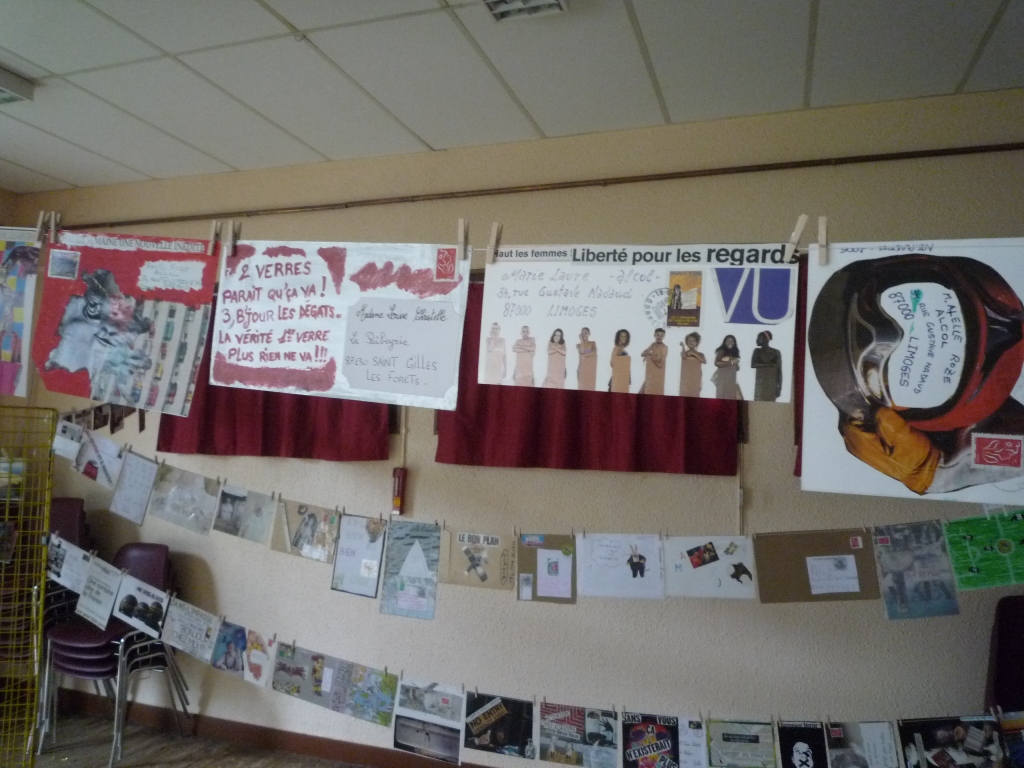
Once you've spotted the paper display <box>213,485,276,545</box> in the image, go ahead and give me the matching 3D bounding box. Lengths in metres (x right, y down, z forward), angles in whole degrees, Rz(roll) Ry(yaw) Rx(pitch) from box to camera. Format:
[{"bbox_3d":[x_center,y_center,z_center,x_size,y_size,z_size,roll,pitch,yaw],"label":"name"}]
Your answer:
[{"bbox_3d":[-0.813,0.395,2.251,0.209,0.145,0.008,9,-2,21],"label":"paper display"}]

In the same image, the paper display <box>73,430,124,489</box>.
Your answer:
[{"bbox_3d":[-1.458,0.267,2.612,0.207,0.143,0.015,21,3,19],"label":"paper display"}]

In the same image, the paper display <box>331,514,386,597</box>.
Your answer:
[{"bbox_3d":[-0.462,0.521,2.235,0.157,0.228,0.015,4,-3,19],"label":"paper display"}]

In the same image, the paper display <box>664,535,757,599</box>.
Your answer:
[{"bbox_3d":[0.492,0.459,1.853,0.212,0.152,0.015,-5,-6,18],"label":"paper display"}]

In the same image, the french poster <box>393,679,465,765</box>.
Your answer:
[{"bbox_3d":[-0.229,0.944,2.073,0.205,0.194,0.008,4,-3,20],"label":"french poster"}]

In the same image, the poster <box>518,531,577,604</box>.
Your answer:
[{"bbox_3d":[0.094,0.500,2.006,0.163,0.182,0.015,-3,-5,18],"label":"poster"}]

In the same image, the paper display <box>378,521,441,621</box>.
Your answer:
[{"bbox_3d":[-0.280,0.514,2.045,0.161,0.253,0.008,3,-4,20],"label":"paper display"}]

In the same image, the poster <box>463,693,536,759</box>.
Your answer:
[{"bbox_3d":[-0.034,0.936,2.028,0.204,0.150,0.015,0,-4,19],"label":"poster"}]

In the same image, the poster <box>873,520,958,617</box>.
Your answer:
[{"bbox_3d":[0.887,0.409,1.626,0.137,0.201,0.008,-10,-8,19],"label":"poster"}]

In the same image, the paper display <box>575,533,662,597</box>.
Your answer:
[{"bbox_3d":[0.270,0.454,1.849,0.217,0.157,0.008,-3,-6,20],"label":"paper display"}]

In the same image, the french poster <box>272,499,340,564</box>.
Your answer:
[{"bbox_3d":[-0.642,0.458,2.301,0.227,0.162,0.015,8,-1,19],"label":"french poster"}]

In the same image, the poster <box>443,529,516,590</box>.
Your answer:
[{"bbox_3d":[-0.091,0.470,1.980,0.214,0.145,0.008,2,-4,20],"label":"poster"}]

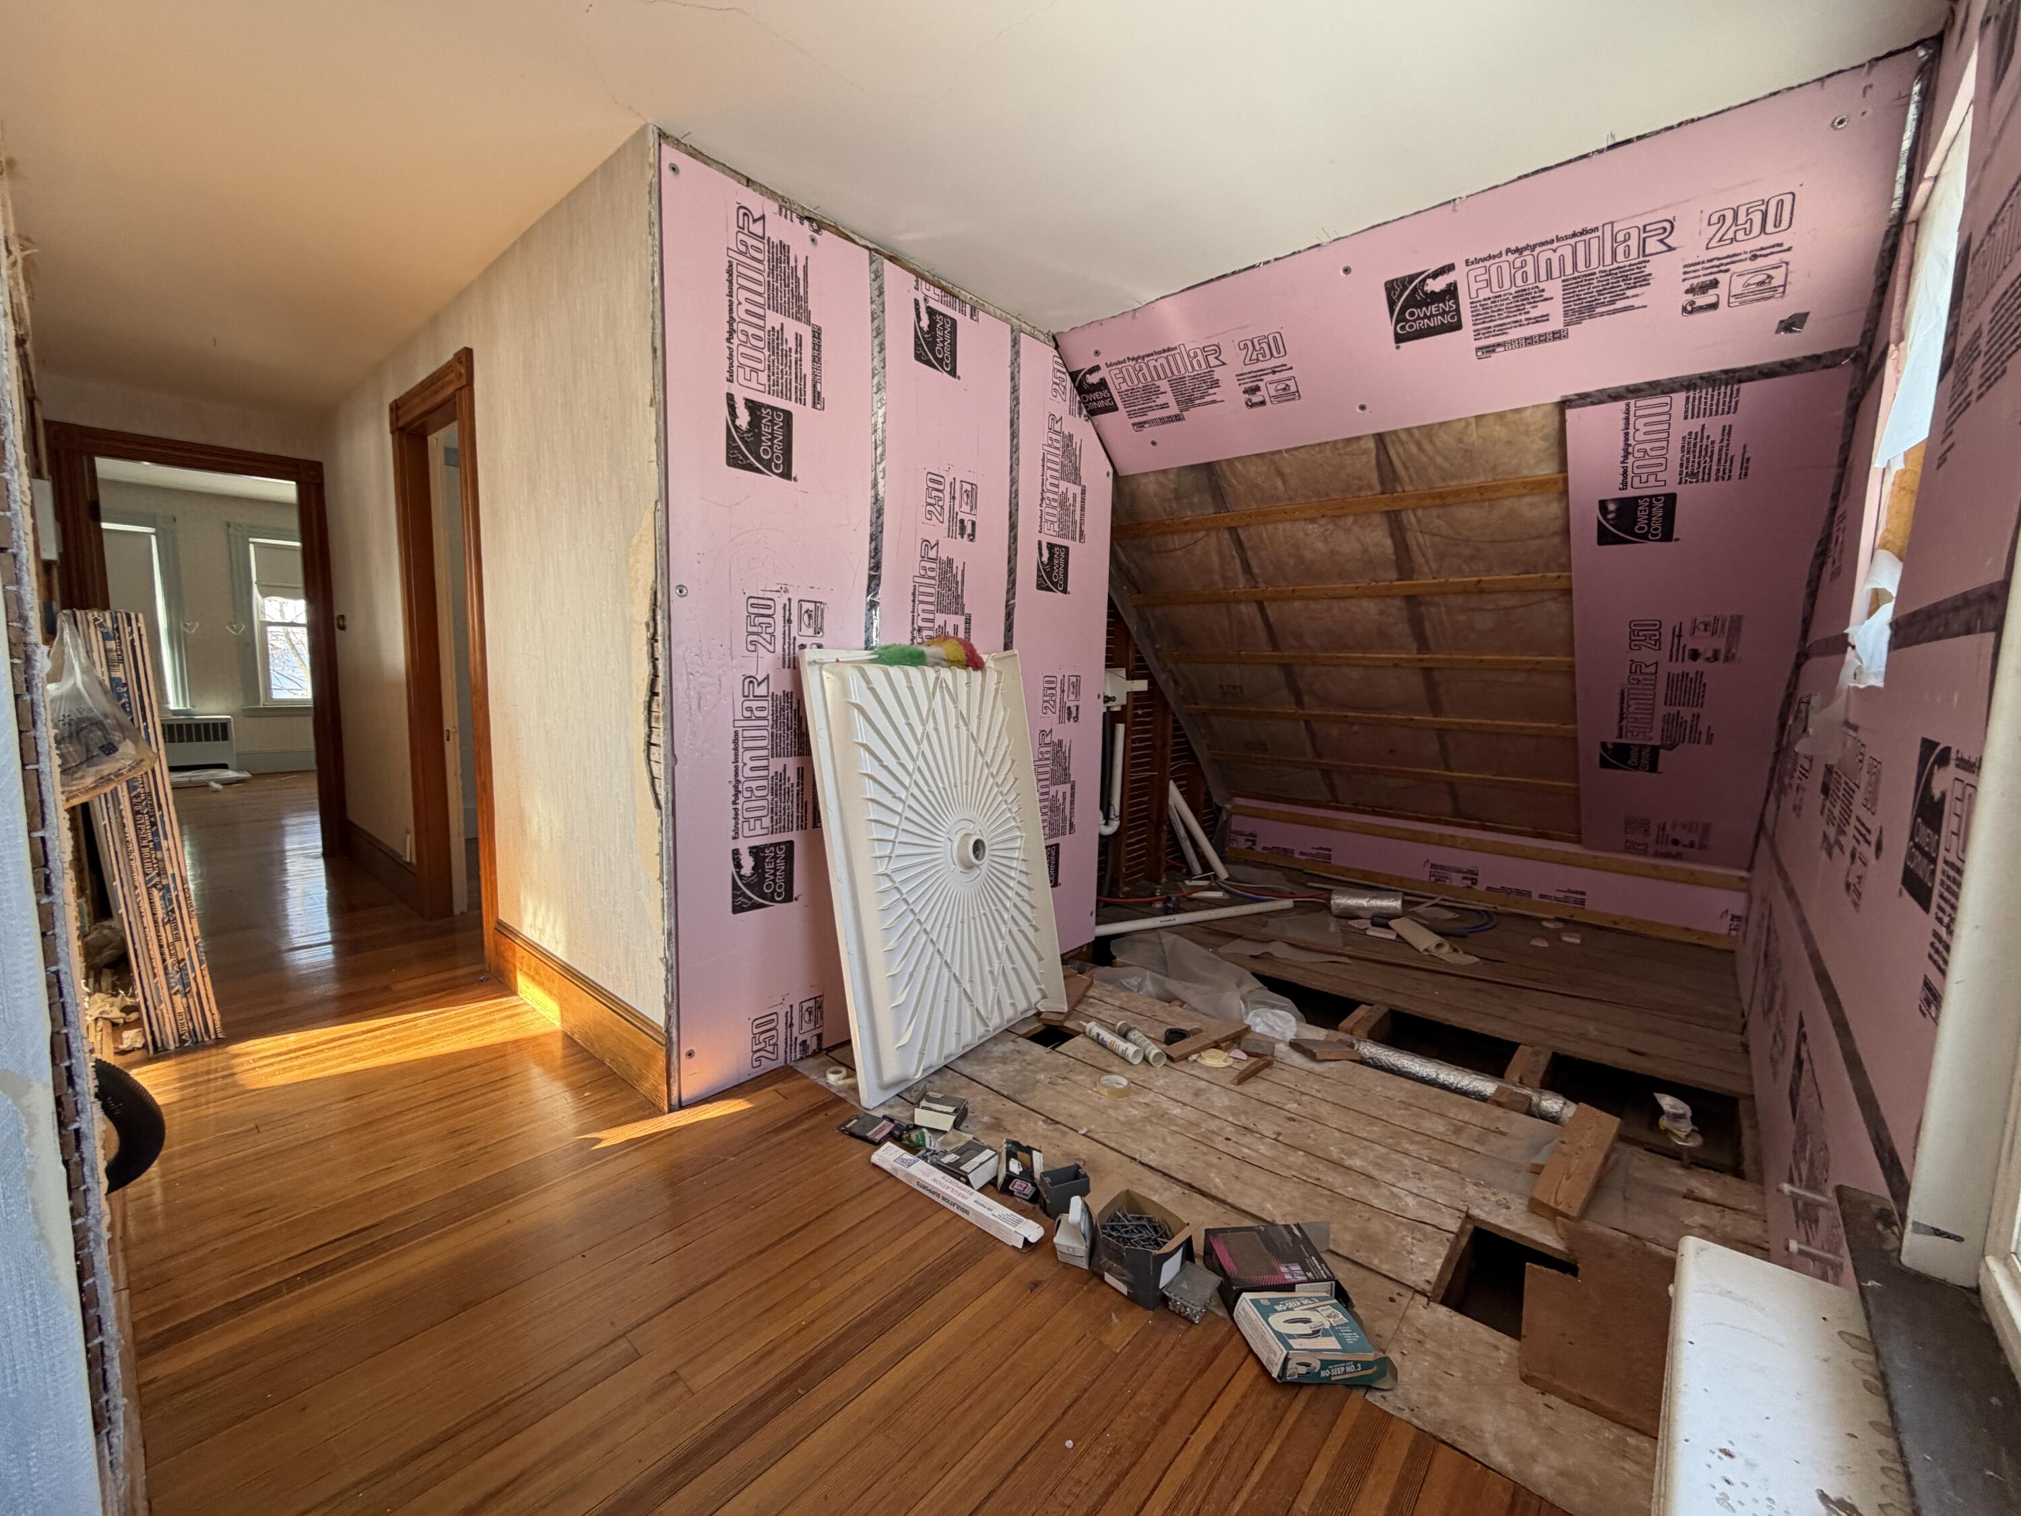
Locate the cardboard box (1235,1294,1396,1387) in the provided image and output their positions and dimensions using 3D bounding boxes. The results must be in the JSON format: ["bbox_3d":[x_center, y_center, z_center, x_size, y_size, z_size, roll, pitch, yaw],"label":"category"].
[{"bbox_3d":[0.503,0.977,1.382,0.180,0.048,0.144,9,1,-11],"label":"cardboard box"}]

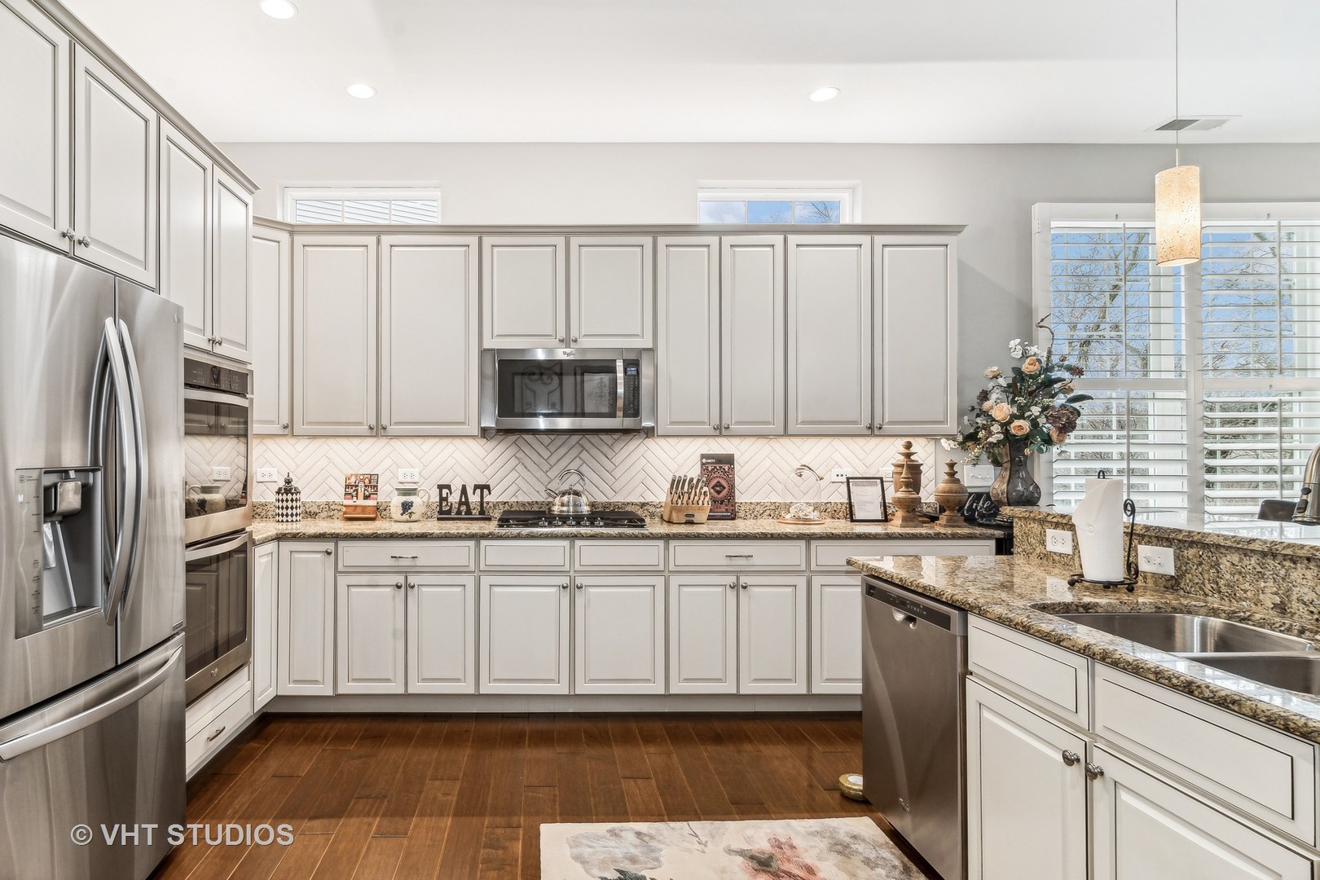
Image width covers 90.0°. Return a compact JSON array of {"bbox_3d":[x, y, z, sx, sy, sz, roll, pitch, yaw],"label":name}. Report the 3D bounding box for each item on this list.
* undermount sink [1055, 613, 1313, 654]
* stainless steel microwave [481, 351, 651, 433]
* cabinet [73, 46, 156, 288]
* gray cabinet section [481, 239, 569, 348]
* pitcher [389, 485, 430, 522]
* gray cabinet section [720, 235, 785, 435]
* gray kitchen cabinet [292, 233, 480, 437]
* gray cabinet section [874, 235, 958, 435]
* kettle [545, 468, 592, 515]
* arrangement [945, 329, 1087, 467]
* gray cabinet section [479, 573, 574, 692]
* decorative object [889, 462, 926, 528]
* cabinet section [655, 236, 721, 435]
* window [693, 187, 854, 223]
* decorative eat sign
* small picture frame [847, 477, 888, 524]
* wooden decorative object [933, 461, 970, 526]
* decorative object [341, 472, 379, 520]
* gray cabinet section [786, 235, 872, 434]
[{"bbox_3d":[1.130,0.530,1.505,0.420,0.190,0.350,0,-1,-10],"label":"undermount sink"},{"bbox_3d":[-0.495,-0.255,3.600,0.880,0.435,0.400,0,-1,0],"label":"stainless steel microwave"},{"bbox_3d":[-1.900,-0.800,1.970,0.500,0.590,0.395,0,-1,-10],"label":"cabinet"},{"bbox_3d":[-0.710,-0.773,3.615,0.445,0.585,0.330,0,0,0],"label":"gray cabinet section"},{"bbox_3d":[-1.385,0.351,3.650,0.215,0.207,0.175,0,0,0],"label":"pitcher"},{"bbox_3d":[0.485,-0.547,3.615,0.334,1.041,0.330,0,0,0],"label":"gray cabinet section"},{"bbox_3d":[-1.455,-0.565,3.600,0.990,1.070,0.320,0,0,0],"label":"gray kitchen cabinet"},{"bbox_3d":[1.340,-0.549,3.615,0.442,1.044,0.330,0,0,0],"label":"gray cabinet section"},{"bbox_3d":[-0.488,0.272,3.500,0.245,0.250,0.210,0,-1,-3],"label":"kettle"},{"bbox_3d":[1.352,-0.170,2.510,0.530,0.520,0.430,0,-1,6],"label":"arrangement"},{"bbox_3d":[-0.647,0.930,3.450,0.440,0.571,0.580,0,0,0],"label":"gray cabinet section"},{"bbox_3d":[1.288,0.280,3.430,0.160,0.345,0.160,0,0,0],"label":"decorative object"},{"bbox_3d":[0.148,-0.543,3.615,0.340,1.038,0.330,0,0,0],"label":"cabinet section"},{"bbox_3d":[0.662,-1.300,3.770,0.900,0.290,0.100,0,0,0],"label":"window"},{"bbox_3d":[-1.073,0.343,3.635,0.302,0.195,0.055,0,-1,0],"label":"decorative eat sign"},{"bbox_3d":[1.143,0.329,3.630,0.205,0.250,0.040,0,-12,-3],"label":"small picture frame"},{"bbox_3d":[1.505,0.272,3.390,0.175,0.332,0.175,0,-1,0],"label":"wooden decorative object"},{"bbox_3d":[-1.665,0.310,3.670,0.215,0.265,0.120,0,-1,-2],"label":"decorative object"},{"bbox_3d":[0.884,-0.550,3.615,0.448,1.042,0.330,0,0,0],"label":"gray cabinet section"}]

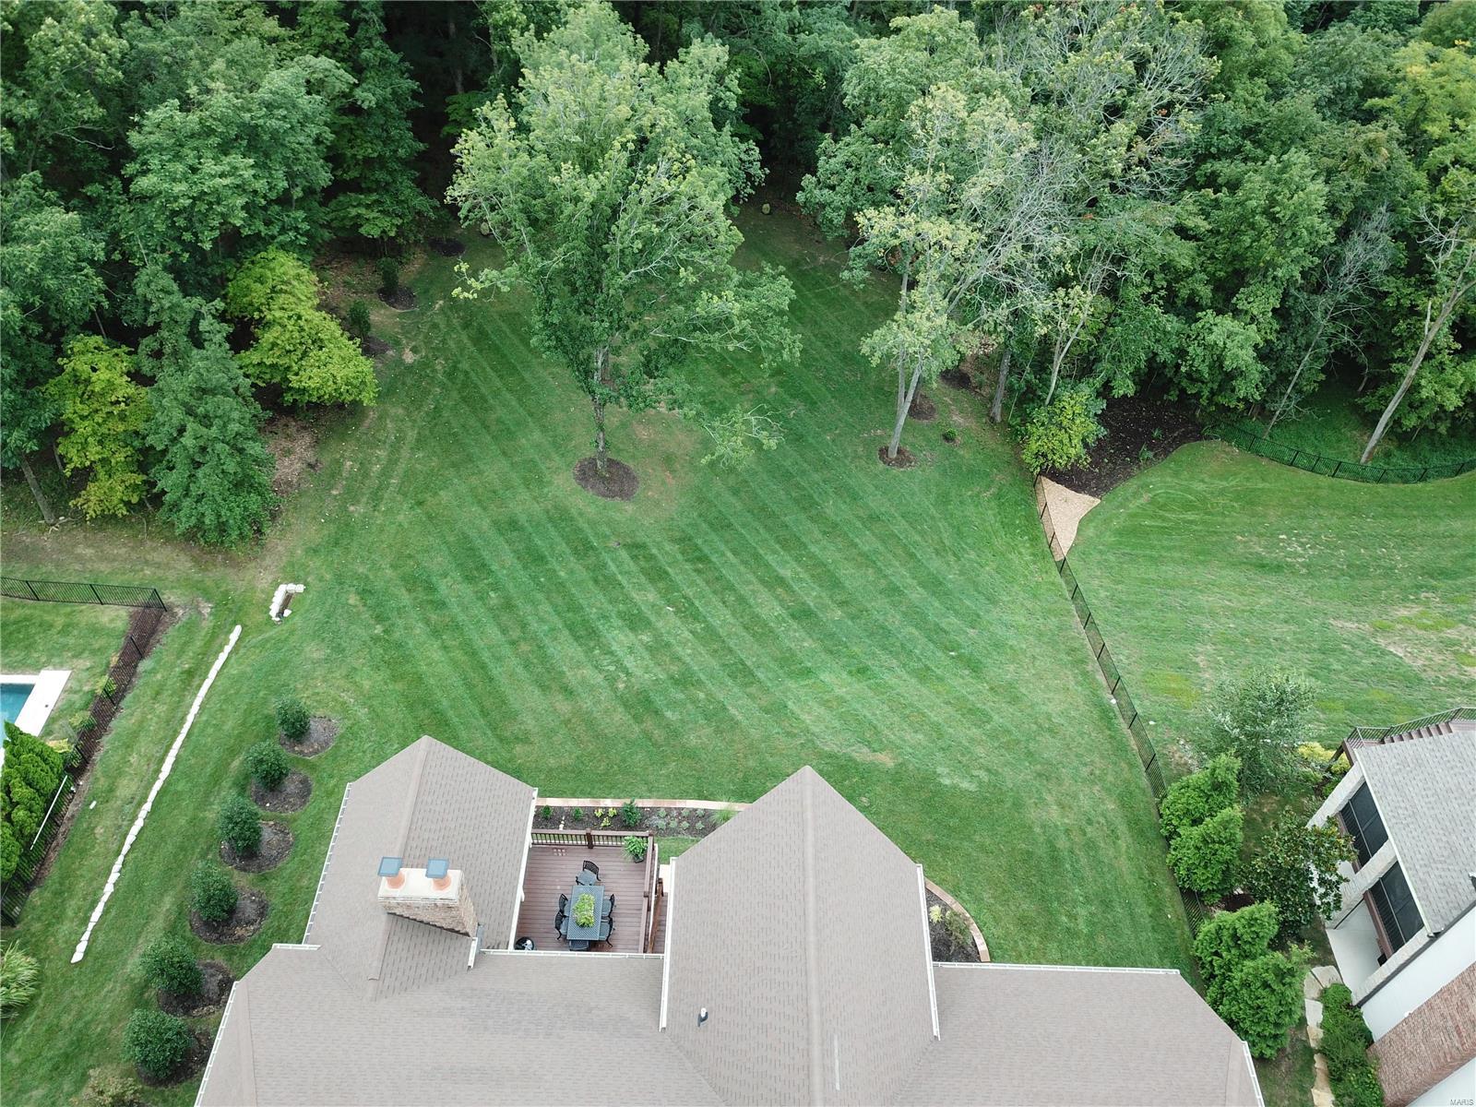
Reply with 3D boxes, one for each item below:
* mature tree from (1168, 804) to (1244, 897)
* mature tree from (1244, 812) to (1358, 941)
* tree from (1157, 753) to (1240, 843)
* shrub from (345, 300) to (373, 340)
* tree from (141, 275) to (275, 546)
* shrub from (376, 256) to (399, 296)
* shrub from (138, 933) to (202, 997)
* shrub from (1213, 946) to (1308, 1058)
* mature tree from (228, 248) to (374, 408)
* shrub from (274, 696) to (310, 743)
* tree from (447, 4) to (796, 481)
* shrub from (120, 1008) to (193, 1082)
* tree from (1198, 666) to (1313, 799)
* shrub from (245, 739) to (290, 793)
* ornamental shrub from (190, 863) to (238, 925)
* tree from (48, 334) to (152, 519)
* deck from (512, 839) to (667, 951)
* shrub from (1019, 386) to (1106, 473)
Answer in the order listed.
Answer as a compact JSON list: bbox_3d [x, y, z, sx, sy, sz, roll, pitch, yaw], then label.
[{"bbox_3d":[17.253,10.640,40.299,2.200,5.300,2.200,2,47,-1],"label":"mature tree"},{"bbox_3d":[20.278,11.626,39.990,3.500,5.000,3.500,2,47,-1],"label":"mature tree"},{"bbox_3d":[17.673,9.105,41.726,2.450,5.300,2.450,2,47,-1],"label":"tree"},{"bbox_3d":[-18.870,-11.546,55.224,1.250,2.200,1.250,2,47,-1],"label":"shrub"},{"bbox_3d":[-20.739,-5.302,42.588,4.400,12.000,4.400,2,47,0],"label":"tree"},{"bbox_3d":[-19.010,-15.020,60.117,1.220,2.150,1.220,2,47,0],"label":"shrub"},{"bbox_3d":[-16.472,11.995,32.276,1.600,2.200,1.600,2,47,0],"label":"shrub"},{"bbox_3d":[16.001,13.319,33.379,2.600,5.600,2.600,2,47,0],"label":"shrub"},{"bbox_3d":[-20.647,-10.782,52.010,6.400,6.900,6.400,2,47,0],"label":"mature tree"},{"bbox_3d":[-15.626,5.893,38.917,1.250,2.000,1.250,2,47,0],"label":"shrub"},{"bbox_3d":[-5.083,-10.772,44.532,13.000,20.500,13.000,2,47,0],"label":"tree"},{"bbox_3d":[-16.546,13.983,31.594,1.800,2.000,1.800,2,47,-1],"label":"shrub"},{"bbox_3d":[18.877,6.698,40.581,3.700,5.800,3.700,2,47,0],"label":"tree"},{"bbox_3d":[-15.912,7.257,37.414,1.400,2.050,1.400,2,47,0],"label":"shrub"},{"bbox_3d":[-16.343,10.637,34.607,1.420,2.100,1.420,2,47,-1],"label":"ornamental shrub"},{"bbox_3d":[-24.601,-4.787,42.808,3.700,8.000,3.700,2,47,-1],"label":"tree"},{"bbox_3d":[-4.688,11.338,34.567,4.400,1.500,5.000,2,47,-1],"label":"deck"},{"bbox_3d":[16.820,-6.341,57.240,4.200,4.100,4.000,2,47,-1],"label":"shrub"}]

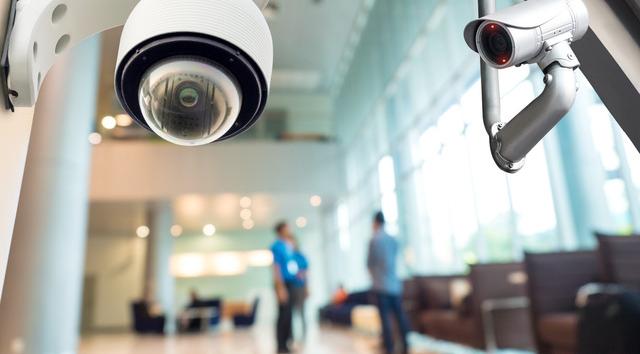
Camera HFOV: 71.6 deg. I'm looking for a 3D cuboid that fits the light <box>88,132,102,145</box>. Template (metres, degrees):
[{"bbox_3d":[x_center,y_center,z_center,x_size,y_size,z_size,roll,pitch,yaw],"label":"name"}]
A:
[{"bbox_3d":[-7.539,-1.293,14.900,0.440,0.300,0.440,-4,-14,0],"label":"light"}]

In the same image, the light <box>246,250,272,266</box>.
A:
[{"bbox_3d":[-1.718,2.286,12.600,0.750,0.400,0.350,-2,-14,-6],"label":"light"}]

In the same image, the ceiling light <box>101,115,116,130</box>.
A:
[{"bbox_3d":[-6.769,-1.744,14.200,0.450,0.300,0.450,-4,-14,0],"label":"ceiling light"}]

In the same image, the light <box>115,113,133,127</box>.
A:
[{"bbox_3d":[-6.289,-1.808,14.200,0.480,0.300,0.480,-4,-14,0],"label":"light"}]

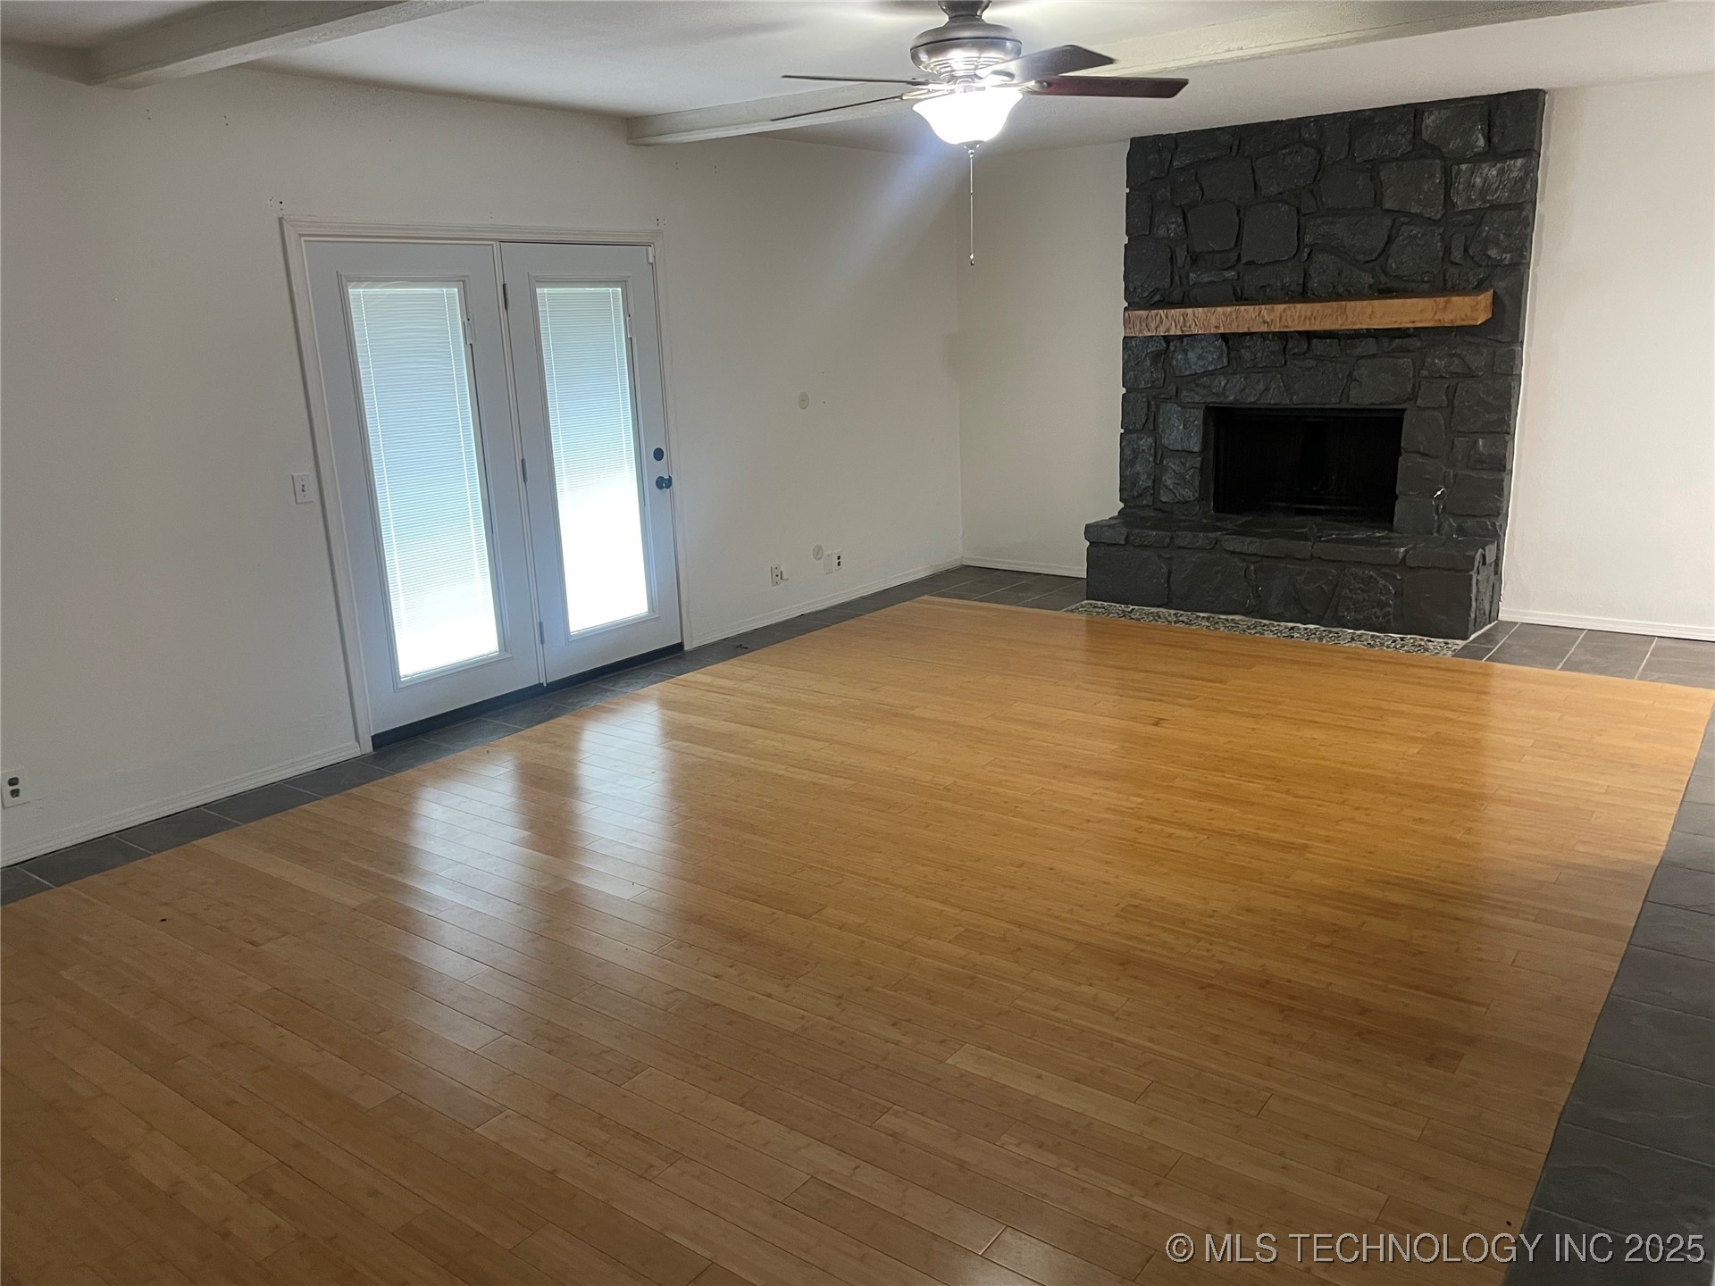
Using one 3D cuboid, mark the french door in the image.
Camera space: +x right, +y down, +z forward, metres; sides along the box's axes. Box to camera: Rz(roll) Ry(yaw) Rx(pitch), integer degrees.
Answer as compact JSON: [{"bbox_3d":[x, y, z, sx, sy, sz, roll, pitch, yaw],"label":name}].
[{"bbox_3d":[-1.520,-0.765,5.854,0.101,2.002,1.819,9,18,37],"label":"french door"}]

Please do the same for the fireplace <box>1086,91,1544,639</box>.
[{"bbox_3d":[2.305,-1.432,6.854,2.119,2.579,0.561,9,18,37],"label":"fireplace"}]

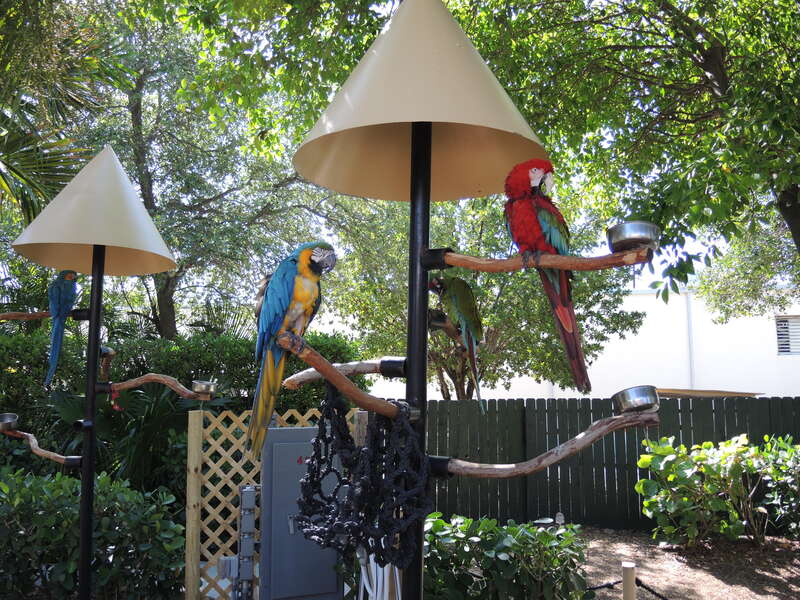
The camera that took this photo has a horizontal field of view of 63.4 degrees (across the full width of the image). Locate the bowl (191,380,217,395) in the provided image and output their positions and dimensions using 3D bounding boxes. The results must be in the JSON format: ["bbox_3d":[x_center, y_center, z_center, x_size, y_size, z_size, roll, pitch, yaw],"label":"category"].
[{"bbox_3d":[-1.299,0.581,4.300,0.160,0.070,0.160,5,-6,0],"label":"bowl"}]

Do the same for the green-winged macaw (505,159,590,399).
[{"bbox_3d":[0.515,-0.086,2.260,0.250,0.800,0.340,-3,-6,23],"label":"green-winged macaw"}]

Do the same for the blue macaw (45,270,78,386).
[{"bbox_3d":[-2.103,0.177,4.020,0.190,0.720,0.300,-1,-6,8],"label":"blue macaw"}]

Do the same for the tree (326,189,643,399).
[{"bbox_3d":[1.463,0.441,11.200,5.400,4.700,5.000,0,-6,0],"label":"tree"}]

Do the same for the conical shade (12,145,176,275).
[{"bbox_3d":[-1.905,-0.610,4.130,0.940,0.730,0.940,5,-6,0],"label":"conical shade"}]

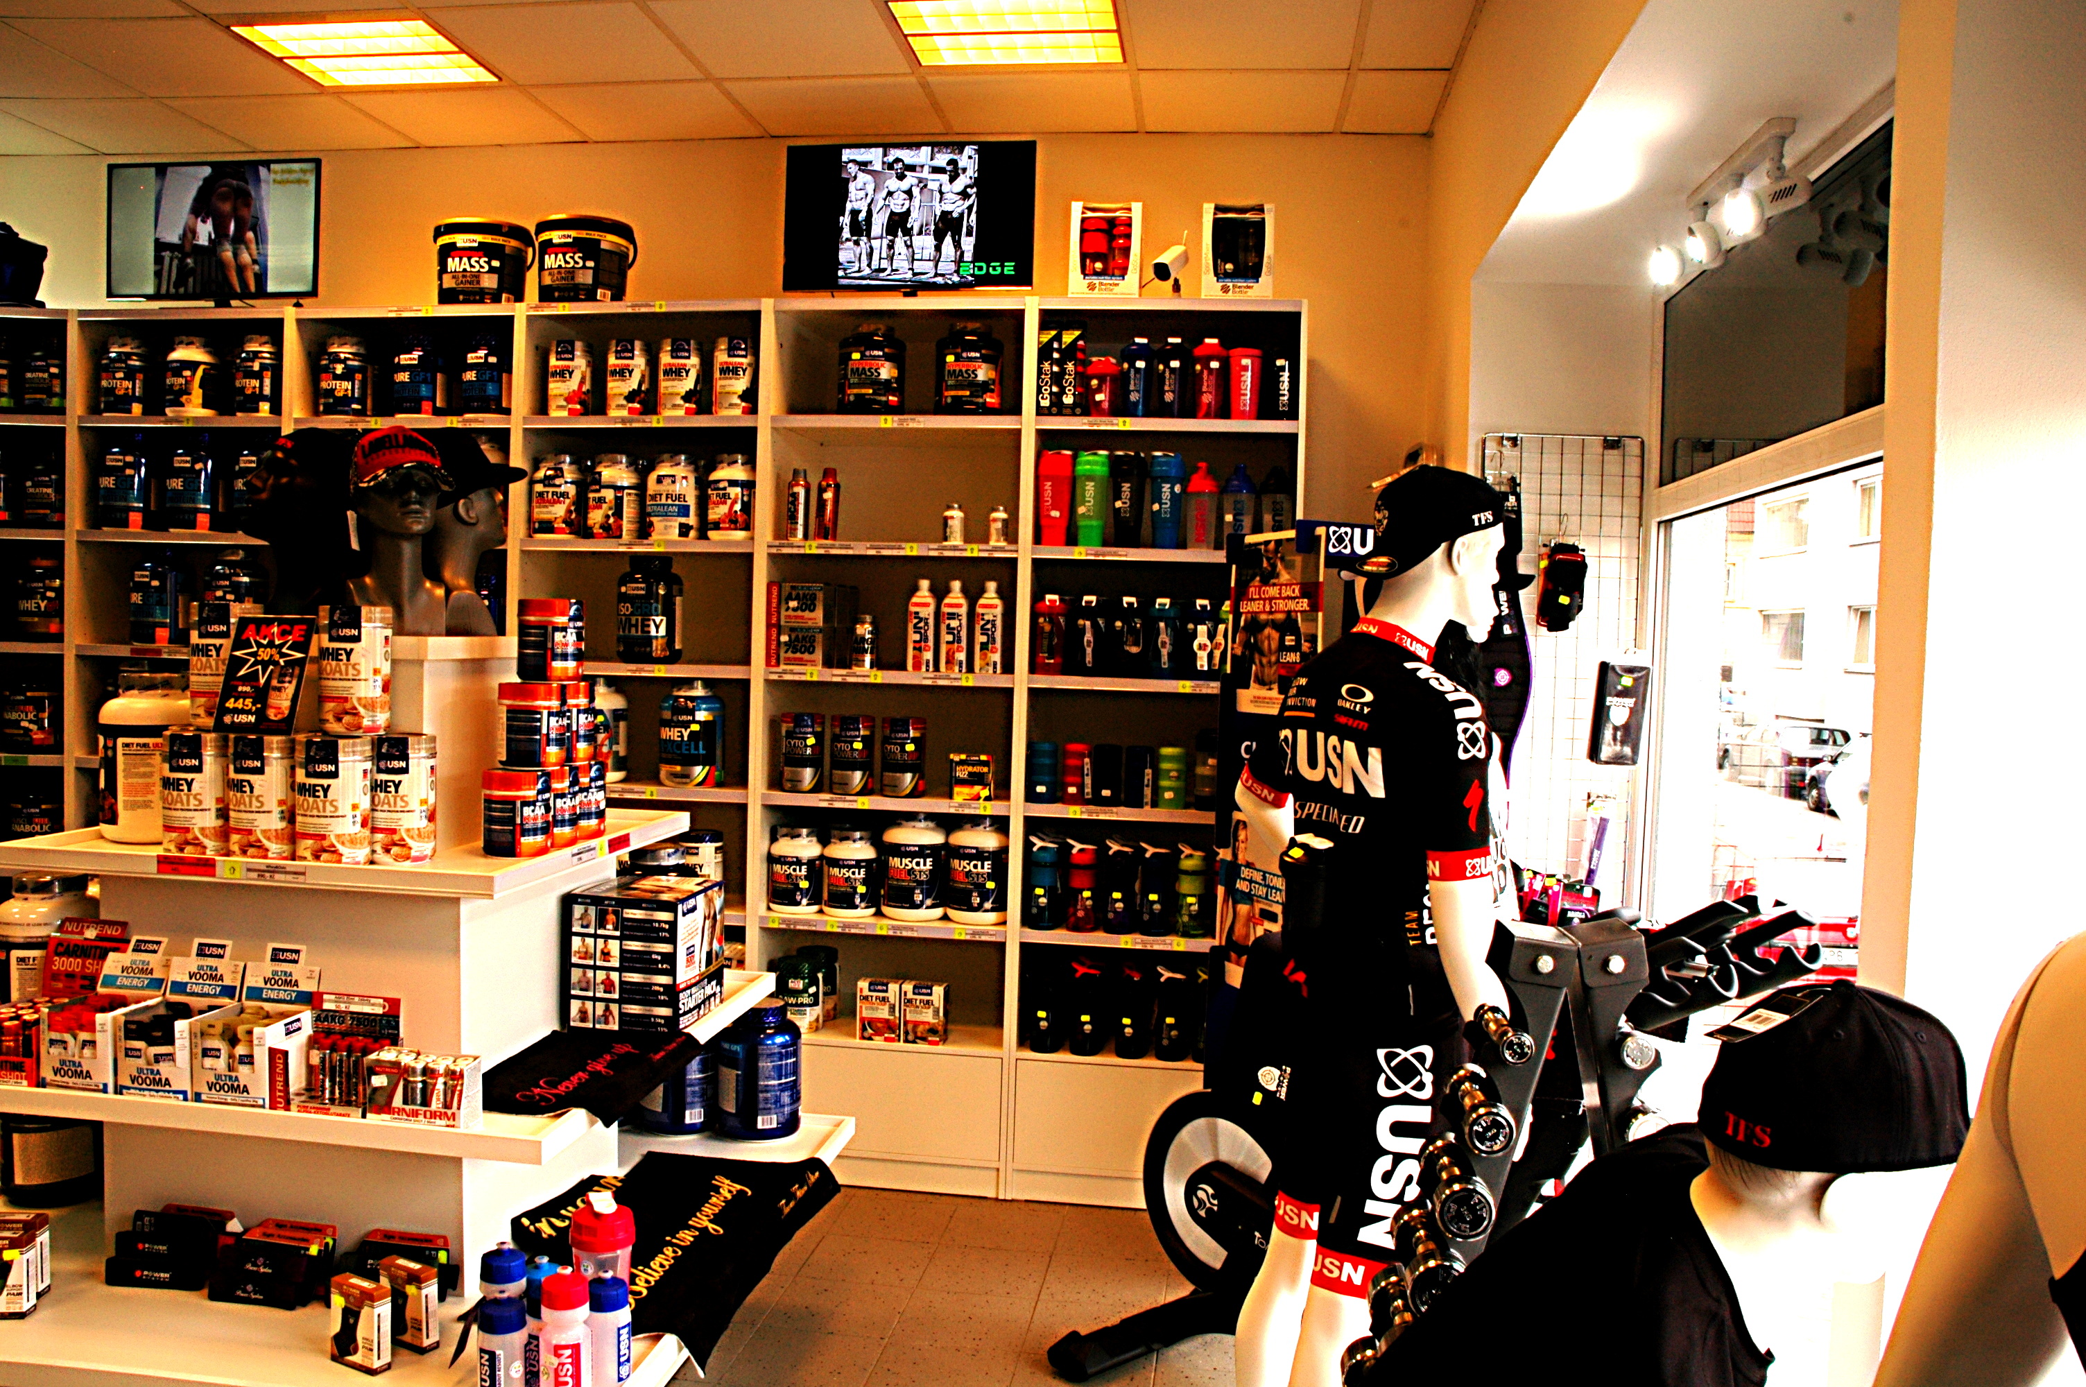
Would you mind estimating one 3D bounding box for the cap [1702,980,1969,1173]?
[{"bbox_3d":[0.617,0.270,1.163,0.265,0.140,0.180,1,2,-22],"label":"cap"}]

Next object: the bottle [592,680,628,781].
[{"bbox_3d":[-1.355,0.118,4.748,0.180,0.295,0.180,2,2,8],"label":"bottle"}]

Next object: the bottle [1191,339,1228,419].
[{"bbox_3d":[0.455,-0.852,4.277,0.097,0.228,0.097,2,2,15],"label":"bottle"}]

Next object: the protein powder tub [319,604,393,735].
[{"bbox_3d":[-1.209,-0.042,2.750,0.120,0.220,0.120,2,2,0],"label":"protein powder tub"}]

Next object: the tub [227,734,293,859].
[{"bbox_3d":[-1.405,0.183,2.816,0.125,0.223,0.125,2,3,-2],"label":"tub"}]

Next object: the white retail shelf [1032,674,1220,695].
[{"bbox_3d":[0.347,-0.028,4.688,0.765,0.037,0.262,2,3,7],"label":"white retail shelf"}]

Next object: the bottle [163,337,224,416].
[{"bbox_3d":[-2.634,-0.981,4.844,0.149,0.255,0.149,2,2,12],"label":"bottle"}]

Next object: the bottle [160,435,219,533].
[{"bbox_3d":[-2.650,-0.654,4.846,0.172,0.295,0.172,2,2,8],"label":"bottle"}]

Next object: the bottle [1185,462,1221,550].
[{"bbox_3d":[0.451,-0.527,4.394,0.097,0.243,0.097,2,2,8],"label":"bottle"}]

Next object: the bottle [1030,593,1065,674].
[{"bbox_3d":[0.014,-0.164,4.370,0.091,0.232,0.091,2,2,8],"label":"bottle"}]

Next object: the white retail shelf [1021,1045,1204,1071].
[{"bbox_3d":[0.303,1.018,4.413,0.710,0.022,0.270,2,2,10],"label":"white retail shelf"}]

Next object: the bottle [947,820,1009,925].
[{"bbox_3d":[-0.187,0.509,4.490,0.182,0.283,0.182,2,2,0],"label":"bottle"}]

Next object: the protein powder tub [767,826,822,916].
[{"bbox_3d":[-0.735,0.522,4.628,0.157,0.263,0.157,2,2,0],"label":"protein powder tub"}]

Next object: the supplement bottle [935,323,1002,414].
[{"bbox_3d":[-0.219,-0.967,4.717,0.197,0.272,0.197,2,3,-3],"label":"supplement bottle"}]

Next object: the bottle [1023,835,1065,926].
[{"bbox_3d":[0.007,0.566,4.683,0.102,0.277,0.100,2,3,6],"label":"bottle"}]

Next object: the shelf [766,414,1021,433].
[{"bbox_3d":[-0.421,-0.810,4.755,0.765,0.037,0.262,2,3,7],"label":"shelf"}]

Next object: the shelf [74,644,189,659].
[{"bbox_3d":[-2.631,-0.130,4.962,0.695,0.036,0.346,2,2,8],"label":"shelf"}]

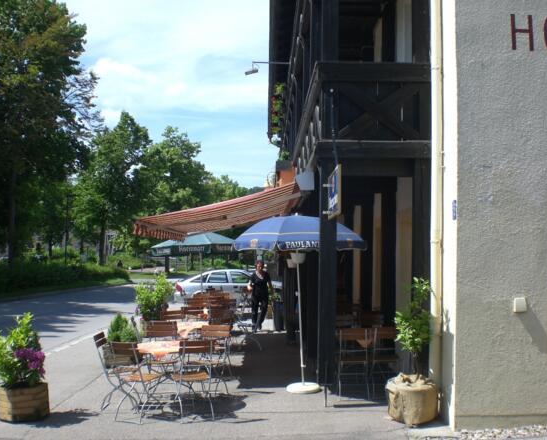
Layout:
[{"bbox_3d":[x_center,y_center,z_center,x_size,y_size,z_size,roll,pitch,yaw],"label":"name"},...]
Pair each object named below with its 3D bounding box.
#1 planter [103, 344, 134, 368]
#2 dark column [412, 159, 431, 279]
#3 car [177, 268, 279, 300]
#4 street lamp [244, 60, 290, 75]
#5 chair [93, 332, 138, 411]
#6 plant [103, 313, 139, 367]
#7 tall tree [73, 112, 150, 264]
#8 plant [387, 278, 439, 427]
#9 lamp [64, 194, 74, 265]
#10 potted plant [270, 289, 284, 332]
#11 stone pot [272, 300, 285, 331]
[{"bbox_3d":[-2.417,2.119,10.189,0.550,0.350,0.530,0,-4,0],"label":"planter"},{"bbox_3d":[1.702,0.669,7.474,0.220,2.760,0.210,0,-4,0],"label":"dark column"},{"bbox_3d":[-1.401,2.467,24.495,4.450,1.420,1.720,1,-4,-10],"label":"car"},{"bbox_3d":[-0.152,-3.832,16.265,1.160,0.370,0.280,0,-4,0],"label":"street lamp"},{"bbox_3d":[-1.739,1.703,7.329,0.500,0.840,0.430,0,-4,0],"label":"chair"},{"bbox_3d":[-2.423,1.885,10.233,0.560,0.830,0.550,0,-4,0],"label":"plant"},{"bbox_3d":[-11.634,-2.087,46.211,5.300,11.380,5.200,0,-4,0],"label":"tall tree"},{"bbox_3d":[1.463,1.352,6.788,0.540,1.510,0.530,0,-4,0],"label":"plant"},{"bbox_3d":[-13.343,0.968,42.015,0.600,5.280,0.600,0,-4,0],"label":"lamp"},{"bbox_3d":[0.102,2.125,15.299,0.370,0.990,0.370,0,-4,0],"label":"potted plant"},{"bbox_3d":[0.129,2.273,15.290,0.310,0.700,0.310,0,-4,0],"label":"stone pot"}]

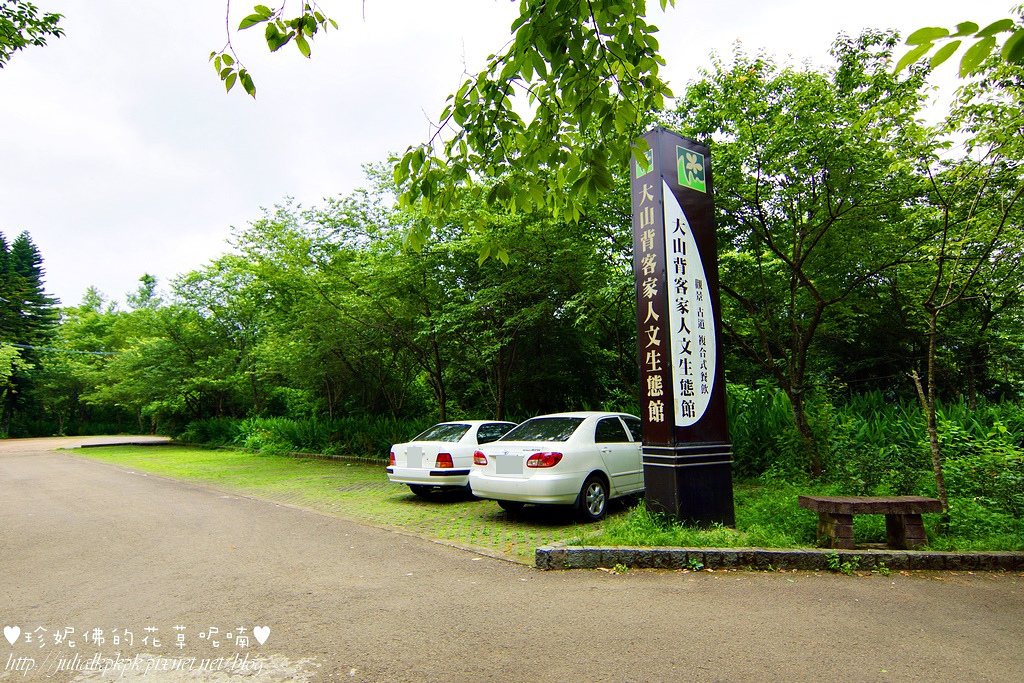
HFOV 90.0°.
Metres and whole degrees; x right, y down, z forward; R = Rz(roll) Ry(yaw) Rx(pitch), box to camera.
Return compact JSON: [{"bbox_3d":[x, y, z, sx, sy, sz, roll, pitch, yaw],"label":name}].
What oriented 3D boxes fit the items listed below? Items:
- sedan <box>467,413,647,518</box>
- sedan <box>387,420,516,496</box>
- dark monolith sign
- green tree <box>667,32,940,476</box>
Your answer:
[{"bbox_3d":[1.276,1.908,8.456,1.705,1.480,4.530,-7,-11,39],"label":"sedan"},{"bbox_3d":[-0.734,2.388,10.895,1.660,1.380,4.120,-5,-10,29],"label":"sedan"},{"bbox_3d":[1.960,-0.177,5.952,0.939,4.497,0.452,5,-10,-31],"label":"dark monolith sign"},{"bbox_3d":[5.790,-1.424,10.114,5.400,8.200,5.200,0,-8,0],"label":"green tree"}]

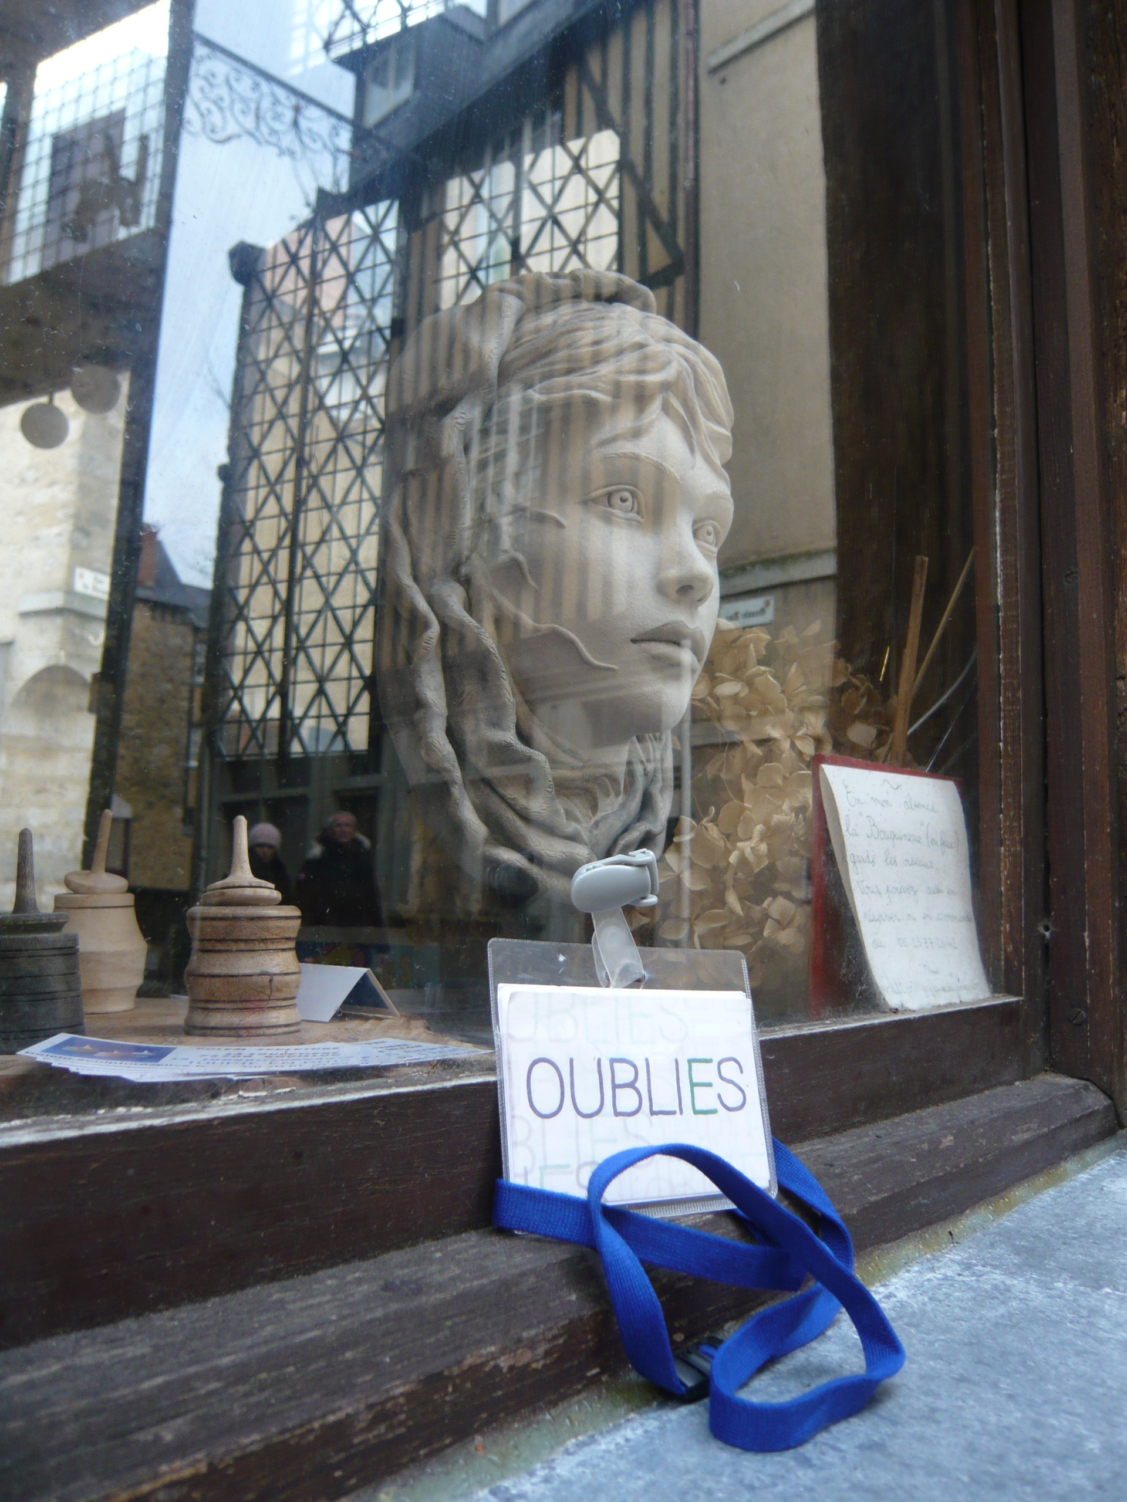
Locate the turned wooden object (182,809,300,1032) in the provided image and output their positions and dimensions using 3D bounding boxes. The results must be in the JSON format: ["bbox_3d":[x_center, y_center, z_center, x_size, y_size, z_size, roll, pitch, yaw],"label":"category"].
[{"bbox_3d":[-0.105,0.056,0.400,0.037,0.071,0.037,-6,-10,38],"label":"turned wooden object"}]

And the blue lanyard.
[{"bbox_3d":[0.047,0.125,0.307,0.087,0.042,0.119,-6,-10,38],"label":"blue lanyard"}]

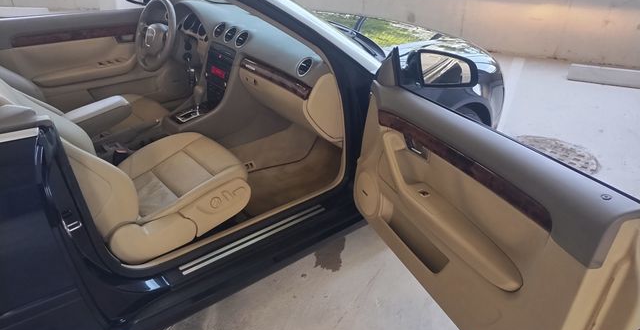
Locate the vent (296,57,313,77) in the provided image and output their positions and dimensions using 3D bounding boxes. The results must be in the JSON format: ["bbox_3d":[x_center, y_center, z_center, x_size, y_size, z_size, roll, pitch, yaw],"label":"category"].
[{"bbox_3d":[-0.052,-0.375,1.790,0.083,0.083,0.032,31,8,42],"label":"vent"}]

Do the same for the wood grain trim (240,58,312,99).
[{"bbox_3d":[-0.206,-0.382,2.014,0.520,0.060,0.030,31,8,42],"label":"wood grain trim"}]

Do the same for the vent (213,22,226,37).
[{"bbox_3d":[-0.486,-0.658,2.275,0.083,0.083,0.032,31,8,42],"label":"vent"}]

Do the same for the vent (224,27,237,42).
[{"bbox_3d":[-0.419,-0.617,2.206,0.083,0.083,0.032,31,8,42],"label":"vent"}]

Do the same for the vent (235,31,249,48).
[{"bbox_3d":[-0.352,-0.576,2.136,0.083,0.083,0.032,31,8,42],"label":"vent"}]

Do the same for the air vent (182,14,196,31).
[{"bbox_3d":[-0.700,-0.768,2.490,0.040,0.110,0.110,9,16,-46],"label":"air vent"}]

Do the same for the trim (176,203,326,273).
[{"bbox_3d":[-0.237,0.281,1.823,0.665,0.012,0.046,-21,36,-35],"label":"trim"}]

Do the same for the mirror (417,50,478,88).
[{"bbox_3d":[0.447,-0.338,1.620,0.205,0.130,0.100,-3,29,-8],"label":"mirror"}]

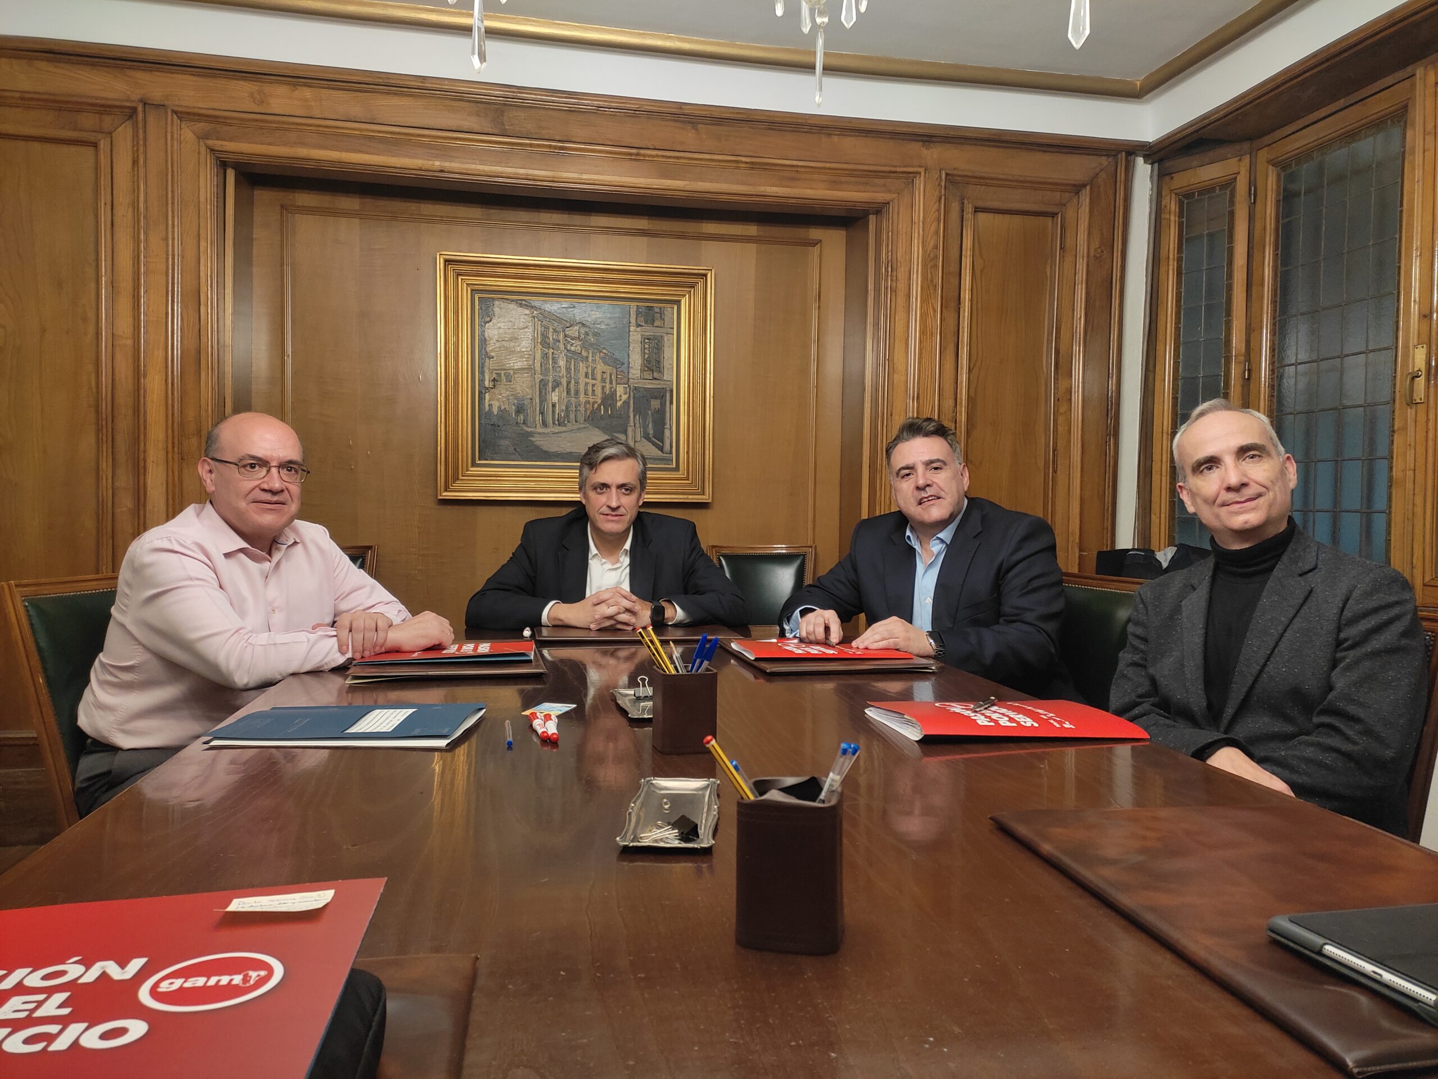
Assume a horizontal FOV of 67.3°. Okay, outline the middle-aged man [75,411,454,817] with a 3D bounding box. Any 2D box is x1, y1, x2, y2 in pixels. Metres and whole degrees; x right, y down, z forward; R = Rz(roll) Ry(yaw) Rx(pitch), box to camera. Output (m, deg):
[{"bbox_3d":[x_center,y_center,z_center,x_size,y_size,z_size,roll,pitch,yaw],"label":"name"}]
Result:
[{"bbox_3d":[-0.783,0.377,2.009,0.740,1.223,0.600,2,2,23],"label":"middle-aged man"}]

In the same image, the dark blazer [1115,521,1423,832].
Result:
[{"bbox_3d":[0.849,0.273,1.726,0.560,0.590,0.480,3,3,44],"label":"dark blazer"}]

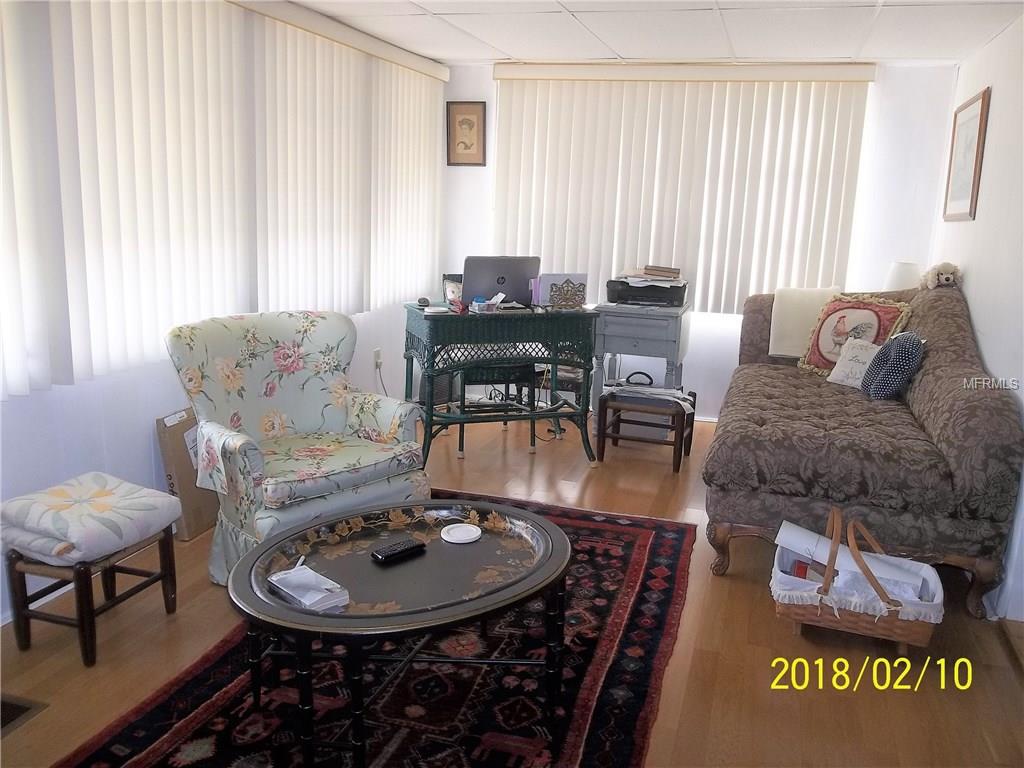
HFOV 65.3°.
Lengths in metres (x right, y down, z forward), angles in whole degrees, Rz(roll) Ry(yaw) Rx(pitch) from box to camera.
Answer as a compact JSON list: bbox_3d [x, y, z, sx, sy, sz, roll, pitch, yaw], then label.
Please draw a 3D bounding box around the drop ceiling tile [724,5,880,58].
[{"bbox_3d":[1.311,-1.610,3.674,0.610,0.020,1.180,7,14,18],"label":"drop ceiling tile"}]

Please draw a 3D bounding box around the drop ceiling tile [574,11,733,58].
[{"bbox_3d":[0.717,-1.662,3.808,0.615,0.020,1.140,7,14,17],"label":"drop ceiling tile"}]

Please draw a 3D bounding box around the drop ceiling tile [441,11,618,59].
[{"bbox_3d":[0.124,-1.735,3.992,0.620,0.020,1.140,7,14,17],"label":"drop ceiling tile"}]

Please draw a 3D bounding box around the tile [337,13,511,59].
[{"bbox_3d":[-0.424,-1.802,4.163,0.530,0.020,1.140,7,14,17],"label":"tile"}]

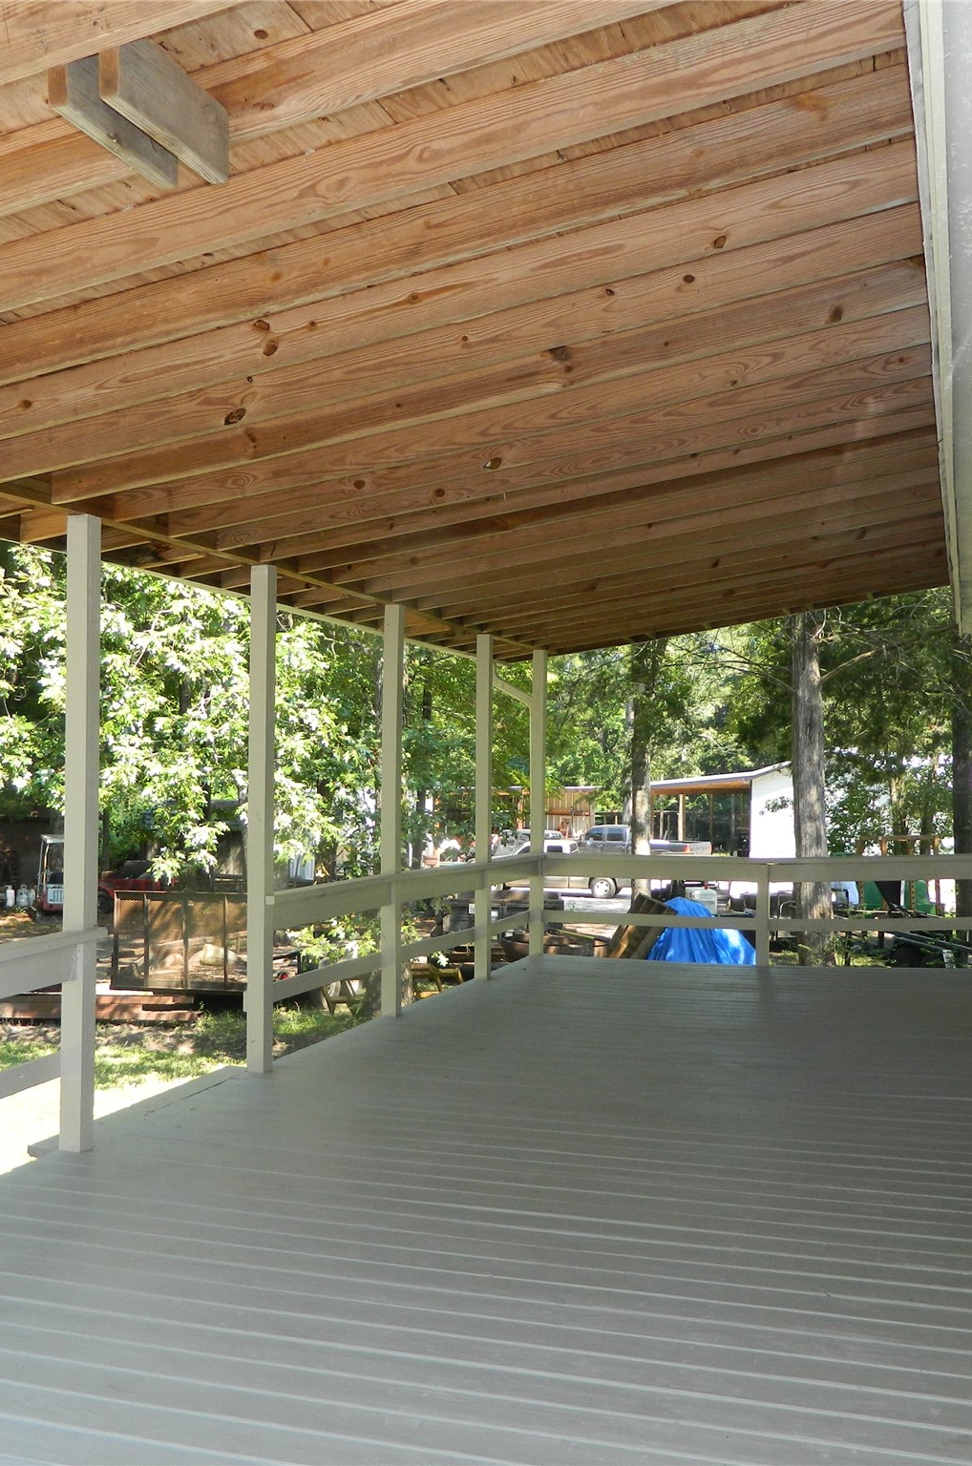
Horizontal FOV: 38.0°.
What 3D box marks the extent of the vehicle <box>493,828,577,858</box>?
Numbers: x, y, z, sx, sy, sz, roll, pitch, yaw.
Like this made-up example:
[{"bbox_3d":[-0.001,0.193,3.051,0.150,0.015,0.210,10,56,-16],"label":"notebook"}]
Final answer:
[{"bbox_3d":[1.678,3.977,42.500,4.800,1.650,1.800,0,-2,16],"label":"vehicle"}]

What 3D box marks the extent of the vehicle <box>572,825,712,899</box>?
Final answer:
[{"bbox_3d":[4.260,3.951,44.000,5.500,1.850,1.900,-1,-2,25],"label":"vehicle"}]

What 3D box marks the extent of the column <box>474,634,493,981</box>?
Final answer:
[{"bbox_3d":[-0.011,0.525,10.129,0.090,2.459,0.090,0,-2,18],"label":"column"}]

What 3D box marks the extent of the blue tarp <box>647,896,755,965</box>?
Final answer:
[{"bbox_3d":[3.237,3.146,21.000,2.000,1.500,1.900,0,-2,18],"label":"blue tarp"}]

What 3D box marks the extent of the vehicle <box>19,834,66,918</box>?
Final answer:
[{"bbox_3d":[-9.546,3.251,31.800,1.250,1.850,2.500,1,-2,-19],"label":"vehicle"}]

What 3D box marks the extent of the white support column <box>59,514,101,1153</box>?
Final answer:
[{"bbox_3d":[-1.556,0.377,5.430,0.090,2.428,0.090,0,-2,18],"label":"white support column"}]

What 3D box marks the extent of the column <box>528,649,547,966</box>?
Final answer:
[{"bbox_3d":[0.438,0.567,11.492,0.090,2.470,0.090,0,-2,18],"label":"column"}]

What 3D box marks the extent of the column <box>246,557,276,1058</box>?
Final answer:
[{"bbox_3d":[-1.086,0.416,6.859,0.090,2.450,0.090,0,-2,18],"label":"column"}]

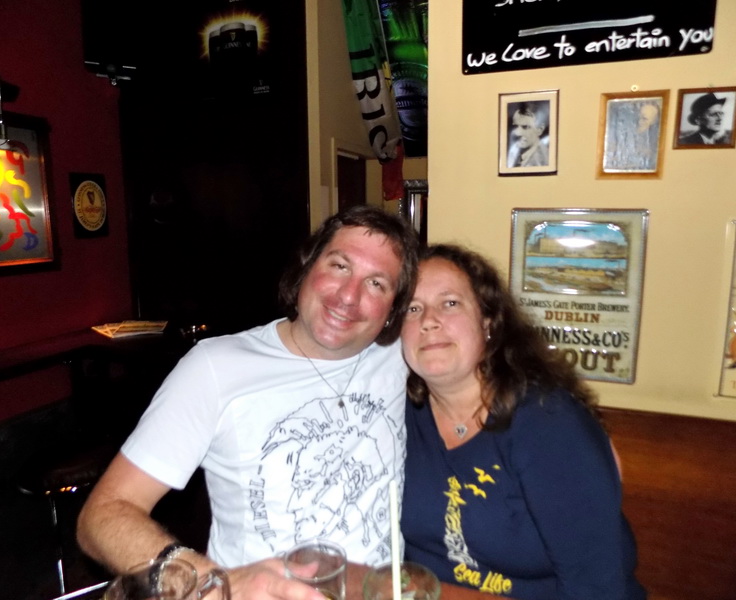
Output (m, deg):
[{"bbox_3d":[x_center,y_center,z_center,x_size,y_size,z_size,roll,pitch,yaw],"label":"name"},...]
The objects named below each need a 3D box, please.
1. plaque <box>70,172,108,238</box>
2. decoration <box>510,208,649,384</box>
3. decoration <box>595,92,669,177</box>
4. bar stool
[{"bbox_3d":[-1.328,-0.449,2.540,0.012,0.300,0.195,3,10,20],"label":"plaque"},{"bbox_3d":[0.499,-0.012,1.291,0.300,0.408,0.015,3,10,20],"label":"decoration"},{"bbox_3d":[0.595,-0.368,1.196,0.137,0.190,0.018,3,10,20],"label":"decoration"},{"bbox_3d":[-1.180,0.983,2.155,0.370,0.760,0.370,3,10,20],"label":"bar stool"}]

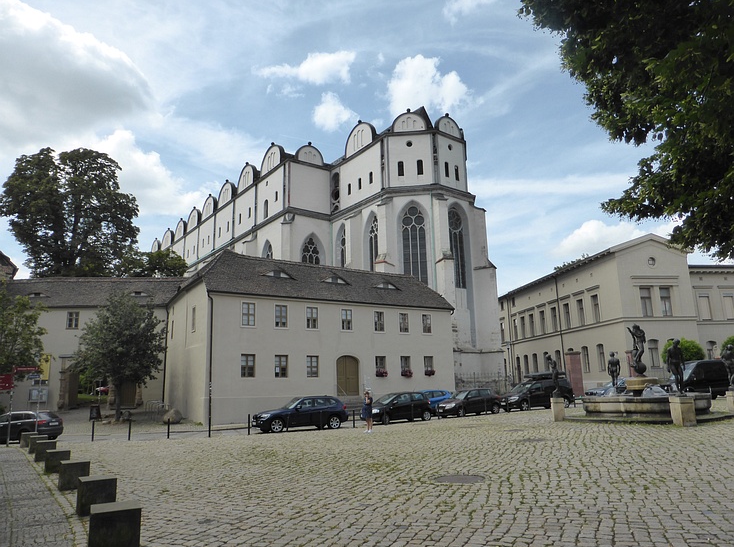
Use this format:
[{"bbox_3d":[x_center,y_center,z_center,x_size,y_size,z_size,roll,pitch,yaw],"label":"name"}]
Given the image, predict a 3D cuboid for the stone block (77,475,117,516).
[{"bbox_3d":[-4.406,3.614,8.653,0.505,0.515,0.505,7,-14,-34],"label":"stone block"}]

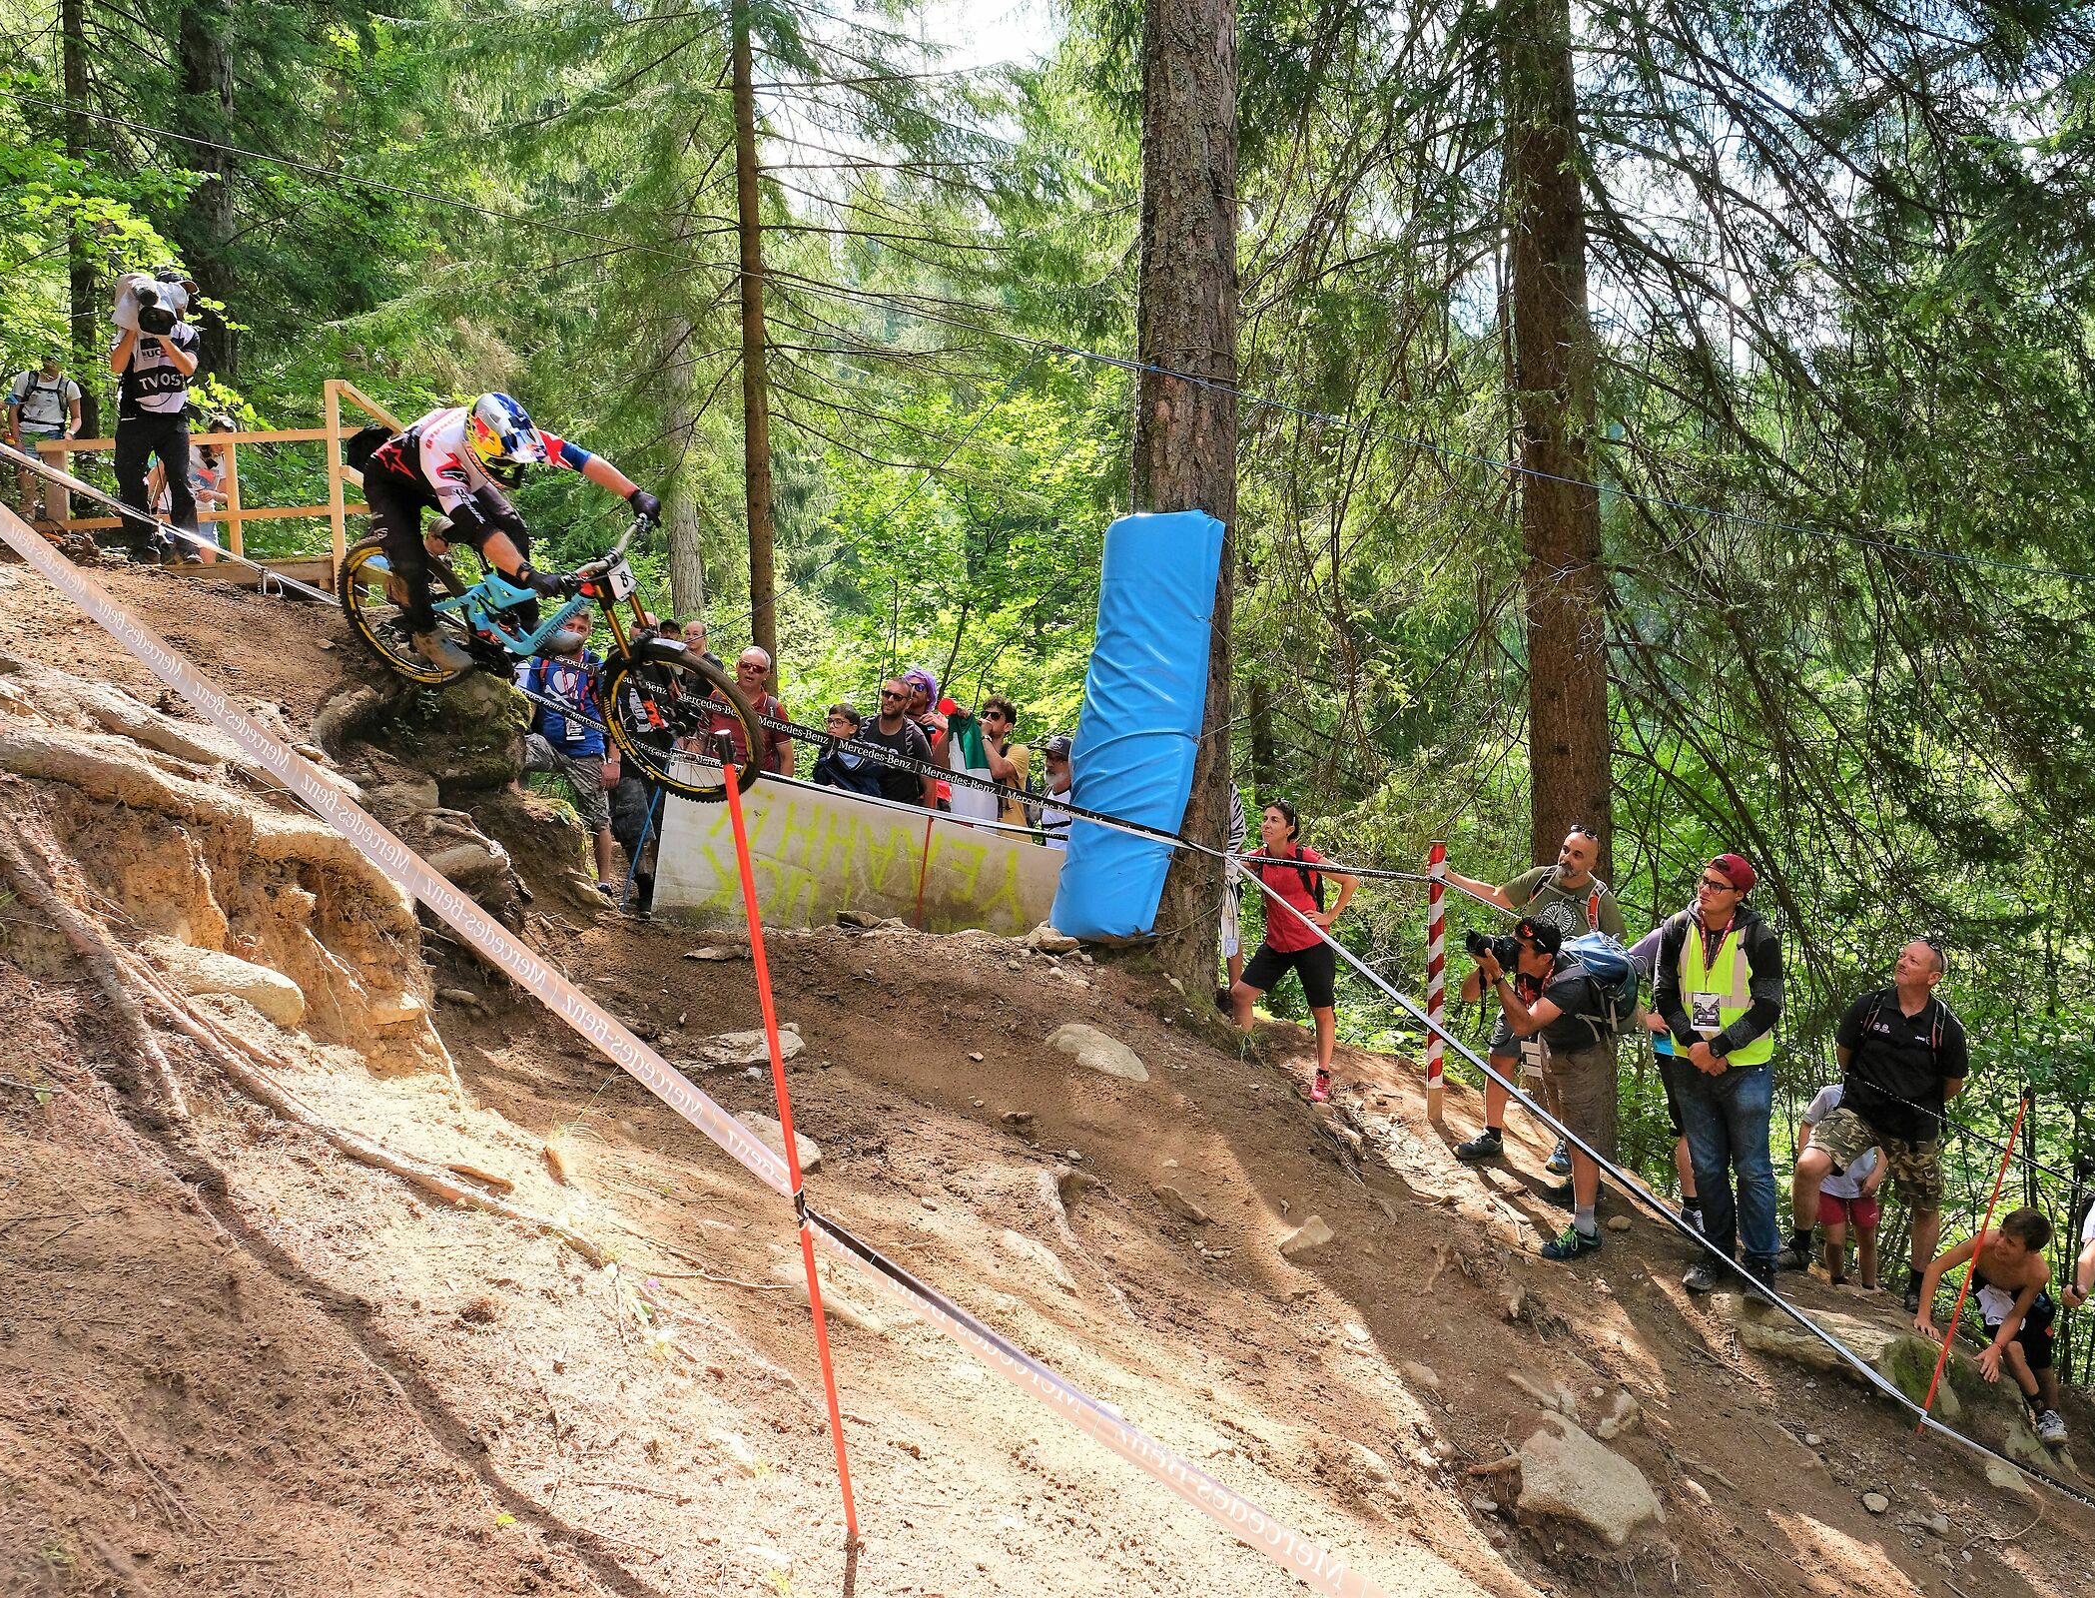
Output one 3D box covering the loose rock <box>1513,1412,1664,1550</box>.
[{"bbox_3d":[1.656,2.085,4.900,0.410,0.270,0.330,10,7,-17],"label":"loose rock"}]

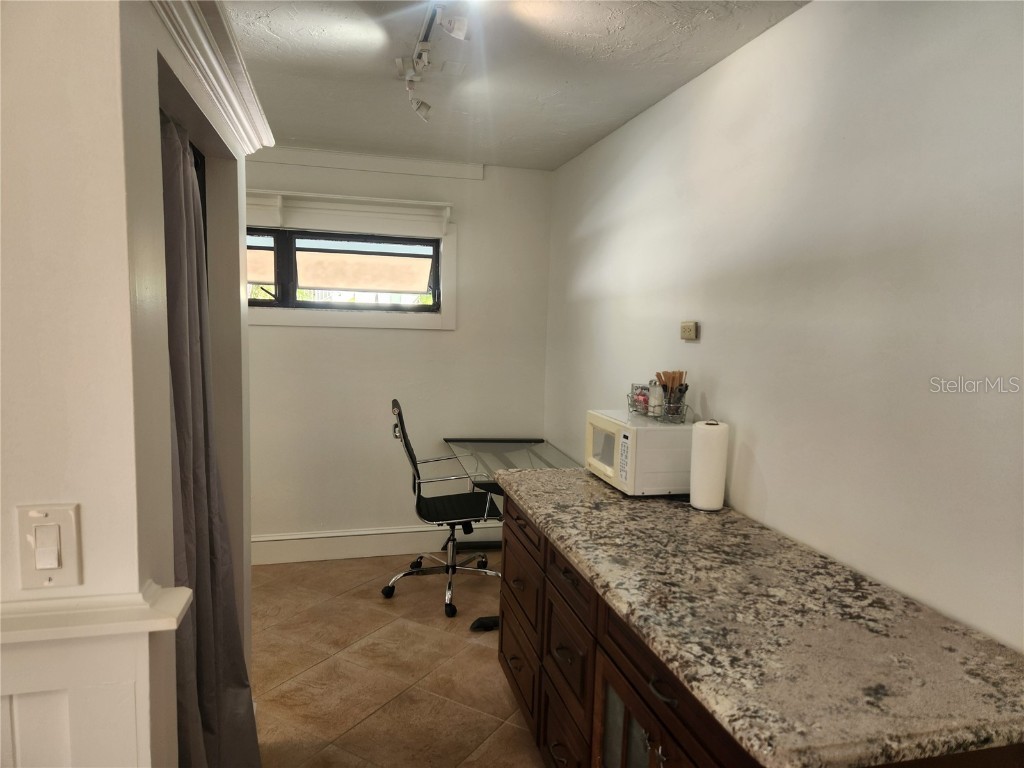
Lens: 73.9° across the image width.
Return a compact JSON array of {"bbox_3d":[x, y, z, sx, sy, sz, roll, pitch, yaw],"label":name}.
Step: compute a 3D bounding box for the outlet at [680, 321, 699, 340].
[{"bbox_3d":[0.688,-0.206,2.645,0.022,0.068,0.111,0,6,-14],"label":"outlet"}]

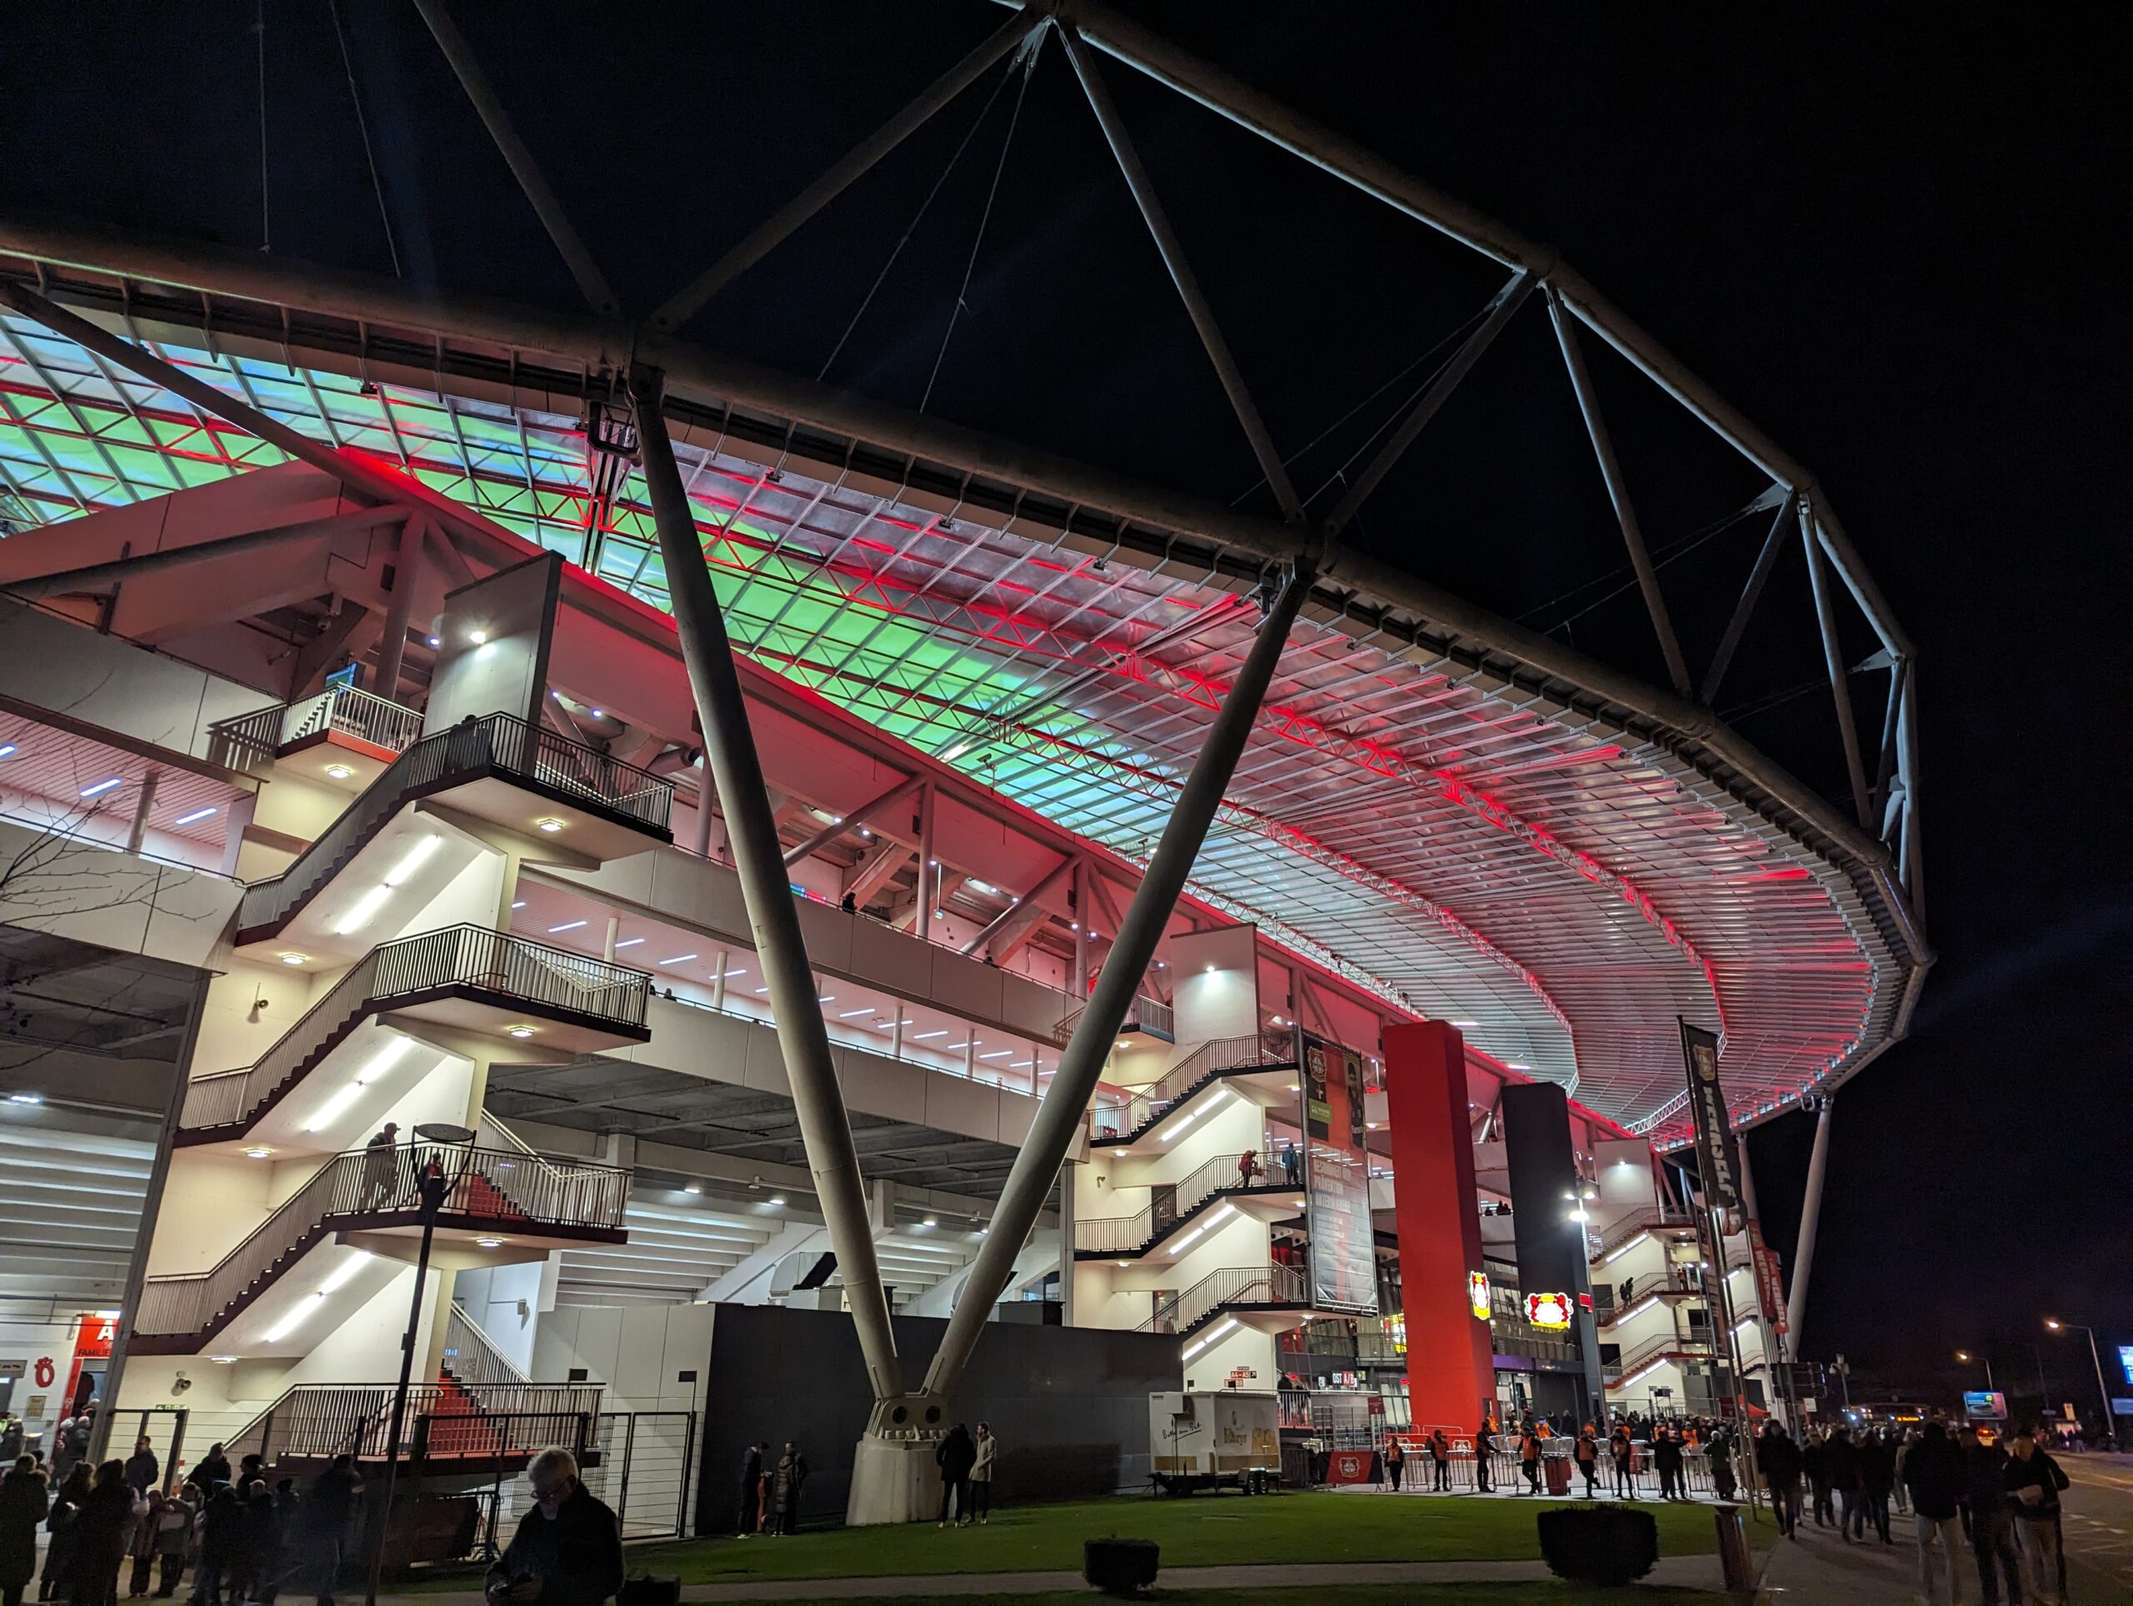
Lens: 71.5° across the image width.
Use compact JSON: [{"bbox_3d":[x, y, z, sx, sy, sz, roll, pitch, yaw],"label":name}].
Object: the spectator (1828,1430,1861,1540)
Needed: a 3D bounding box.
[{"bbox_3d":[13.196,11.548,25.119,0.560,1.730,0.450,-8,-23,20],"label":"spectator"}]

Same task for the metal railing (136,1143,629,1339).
[{"bbox_3d":[-12.842,8.456,27.939,7.788,3.044,4.307,-13,-25,30],"label":"metal railing"}]

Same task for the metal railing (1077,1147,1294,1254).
[{"bbox_3d":[5.128,14.658,53.696,8.791,3.083,3.688,-11,-24,27],"label":"metal railing"}]

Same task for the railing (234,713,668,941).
[{"bbox_3d":[-12.598,1.102,30.706,7.346,3.230,4.307,-13,-25,30],"label":"railing"}]

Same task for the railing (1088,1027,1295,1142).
[{"bbox_3d":[5.351,10.880,55.067,8.348,3.334,3.688,-11,-24,27],"label":"railing"}]

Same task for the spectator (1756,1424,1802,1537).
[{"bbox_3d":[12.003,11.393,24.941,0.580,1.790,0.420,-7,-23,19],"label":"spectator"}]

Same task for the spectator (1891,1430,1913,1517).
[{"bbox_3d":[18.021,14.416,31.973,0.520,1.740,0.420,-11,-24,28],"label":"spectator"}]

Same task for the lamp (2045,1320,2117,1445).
[{"bbox_3d":[65.468,37.626,95.637,2.600,7.893,0.350,-10,-24,24],"label":"lamp"}]

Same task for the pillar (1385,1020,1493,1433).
[{"bbox_3d":[16.357,18.812,64.704,2.785,18.000,2.785,-12,-25,29],"label":"pillar"}]

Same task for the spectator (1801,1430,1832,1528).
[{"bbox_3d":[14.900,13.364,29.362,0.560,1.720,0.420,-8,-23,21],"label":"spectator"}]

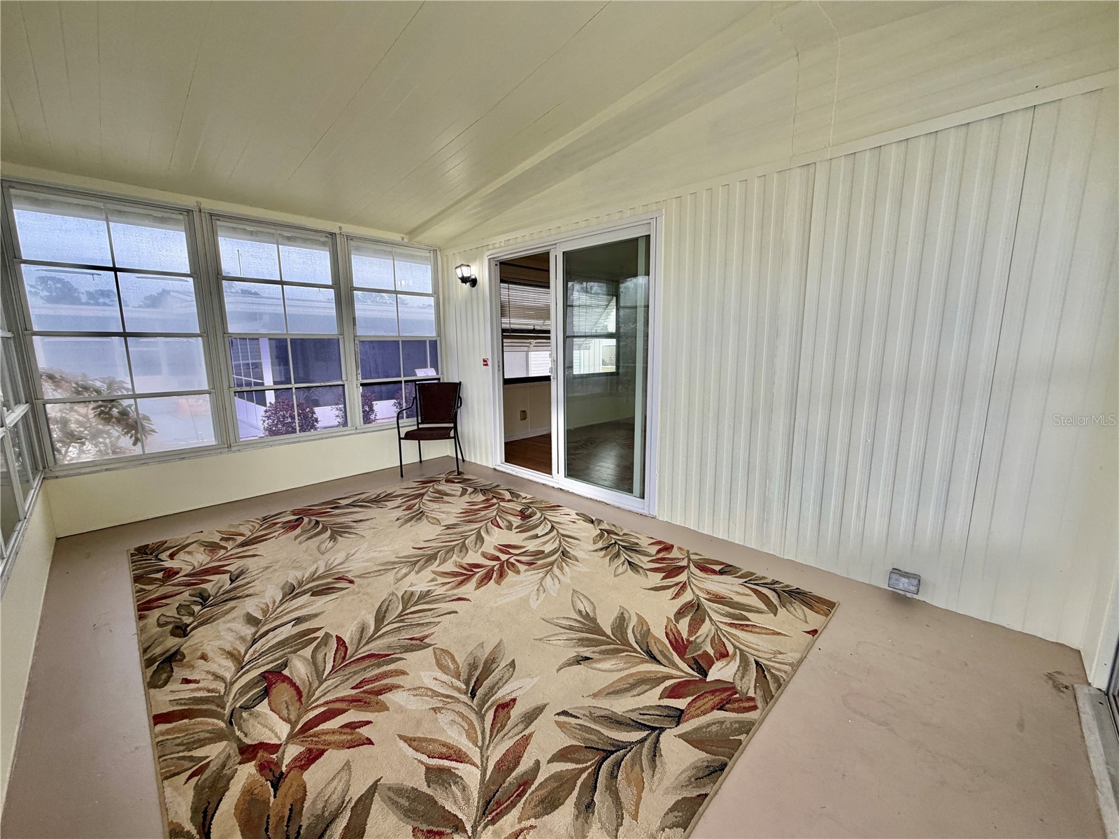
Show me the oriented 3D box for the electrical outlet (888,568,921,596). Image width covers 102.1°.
[{"bbox_3d":[1.707,0.801,2.240,0.115,0.076,0.052,9,13,44],"label":"electrical outlet"}]

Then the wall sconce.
[{"bbox_3d":[-0.907,-1.406,4.431,0.130,0.215,0.160,9,13,44],"label":"wall sconce"}]

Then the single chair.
[{"bbox_3d":[-1.266,0.073,4.565,0.560,0.865,0.570,-1,9,-6],"label":"single chair"}]

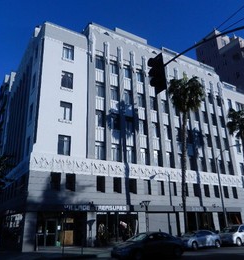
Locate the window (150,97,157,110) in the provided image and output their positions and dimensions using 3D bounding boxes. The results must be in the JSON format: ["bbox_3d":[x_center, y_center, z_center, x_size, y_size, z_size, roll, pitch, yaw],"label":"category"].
[{"bbox_3d":[3.858,-3.421,31.726,1.085,1.866,0.220,11,-24,-29],"label":"window"}]

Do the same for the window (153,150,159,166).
[{"bbox_3d":[3.909,3.299,29.085,1.085,1.888,0.220,11,-24,-29],"label":"window"}]

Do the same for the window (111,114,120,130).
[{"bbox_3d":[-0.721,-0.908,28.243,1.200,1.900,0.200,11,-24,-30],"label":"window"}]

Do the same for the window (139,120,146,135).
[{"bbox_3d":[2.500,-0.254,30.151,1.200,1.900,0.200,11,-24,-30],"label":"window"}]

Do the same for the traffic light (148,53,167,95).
[{"bbox_3d":[1.179,-1.888,8.359,0.420,1.240,0.560,8,-23,-24],"label":"traffic light"}]

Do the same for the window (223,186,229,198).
[{"bbox_3d":[14.300,8.531,34.181,1.000,1.600,0.200,11,-24,-30],"label":"window"}]

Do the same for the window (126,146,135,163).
[{"bbox_3d":[1.011,2.852,28.910,1.120,1.980,0.150,11,-24,-30],"label":"window"}]

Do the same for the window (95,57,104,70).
[{"bbox_3d":[-2.684,-8.197,30.876,1.150,1.940,0.200,11,-23,-30],"label":"window"}]

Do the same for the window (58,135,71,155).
[{"bbox_3d":[-5.637,1.503,24.624,1.294,2.034,0.150,11,-24,-30],"label":"window"}]

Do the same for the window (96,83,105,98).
[{"bbox_3d":[-2.583,-4.708,29.489,1.120,1.980,0.150,11,-24,-30],"label":"window"}]

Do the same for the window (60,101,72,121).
[{"bbox_3d":[-5.497,-1.851,24.655,1.204,1.888,0.220,11,-24,-29],"label":"window"}]

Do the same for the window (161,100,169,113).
[{"bbox_3d":[5.510,-3.106,32.672,1.085,1.866,0.220,11,-24,-29],"label":"window"}]

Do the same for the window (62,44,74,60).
[{"bbox_3d":[-6.144,-8.974,28.859,1.320,1.950,0.200,11,-23,-30],"label":"window"}]

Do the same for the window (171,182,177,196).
[{"bbox_3d":[6.456,7.340,31.150,0.990,1.650,0.200,11,-23,-30],"label":"window"}]

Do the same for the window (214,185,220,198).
[{"bbox_3d":[12.240,8.001,32.231,0.868,1.519,0.220,11,-24,-29],"label":"window"}]

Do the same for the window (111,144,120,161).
[{"bbox_3d":[-0.724,2.417,26.432,1.085,1.888,0.220,11,-24,-29],"label":"window"}]

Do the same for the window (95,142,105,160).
[{"bbox_3d":[-2.300,2.117,25.530,1.085,1.888,0.220,11,-24,-29],"label":"window"}]

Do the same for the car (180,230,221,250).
[{"bbox_3d":[6.931,9.999,22.977,4.500,1.450,1.780,11,-23,-30],"label":"car"}]

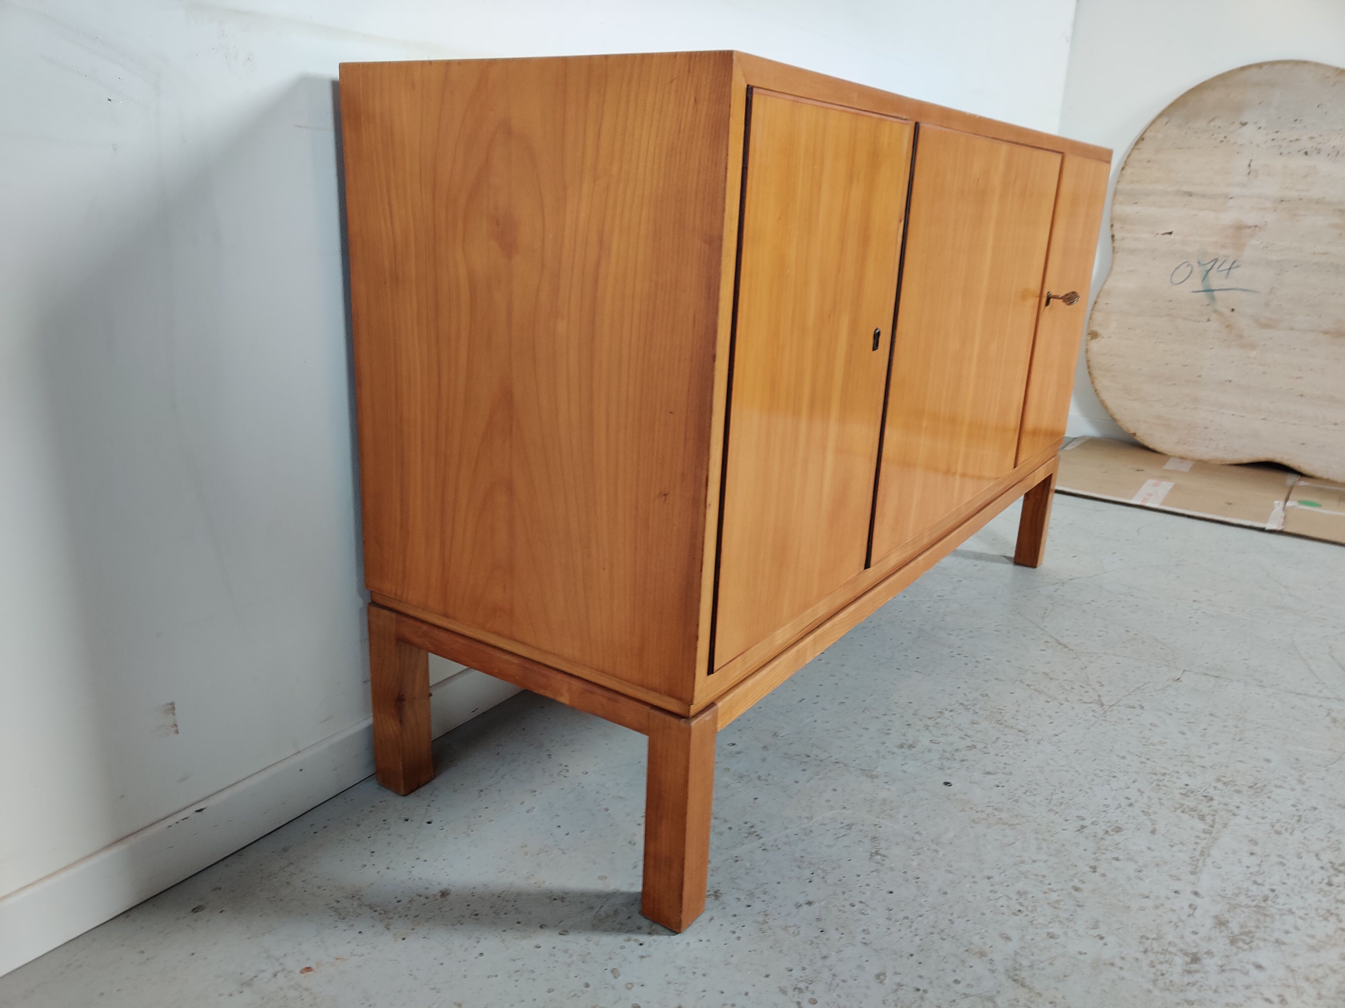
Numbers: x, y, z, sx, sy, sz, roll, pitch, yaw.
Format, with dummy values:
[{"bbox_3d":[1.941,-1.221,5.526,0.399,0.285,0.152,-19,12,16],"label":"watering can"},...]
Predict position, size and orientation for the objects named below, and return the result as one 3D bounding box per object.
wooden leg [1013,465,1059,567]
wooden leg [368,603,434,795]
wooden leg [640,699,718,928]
[{"bbox_3d":[0.708,0.011,2.036,0.046,0.225,0.046,13,20,31],"label":"wooden leg"},{"bbox_3d":[-0.311,0.220,1.204,0.046,0.225,0.046,13,20,31],"label":"wooden leg"},{"bbox_3d":[0.007,0.296,1.008,0.046,0.225,0.046,13,20,31],"label":"wooden leg"}]

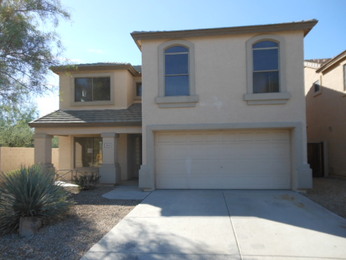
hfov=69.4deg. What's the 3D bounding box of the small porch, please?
[{"bbox_3d":[-3.588,0.617,11.666,5.300,3.580,2.100,-1,-2,7],"label":"small porch"}]

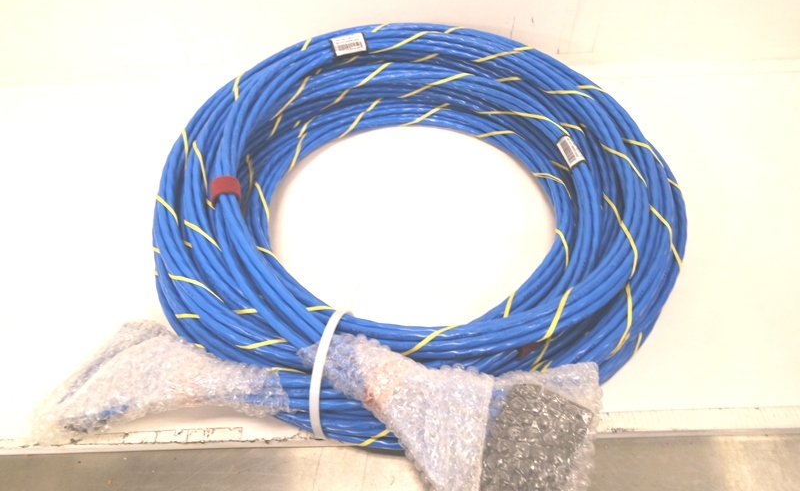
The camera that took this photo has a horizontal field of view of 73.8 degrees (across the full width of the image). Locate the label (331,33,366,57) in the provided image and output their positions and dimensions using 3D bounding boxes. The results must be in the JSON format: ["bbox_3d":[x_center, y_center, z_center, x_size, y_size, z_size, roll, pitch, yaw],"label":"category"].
[{"bbox_3d":[-0.063,-0.245,0.653,0.040,0.021,0.003,-22,10,-25],"label":"label"}]

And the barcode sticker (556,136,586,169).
[{"bbox_3d":[0.169,-0.091,0.526,0.018,0.005,0.040,-34,42,18],"label":"barcode sticker"}]

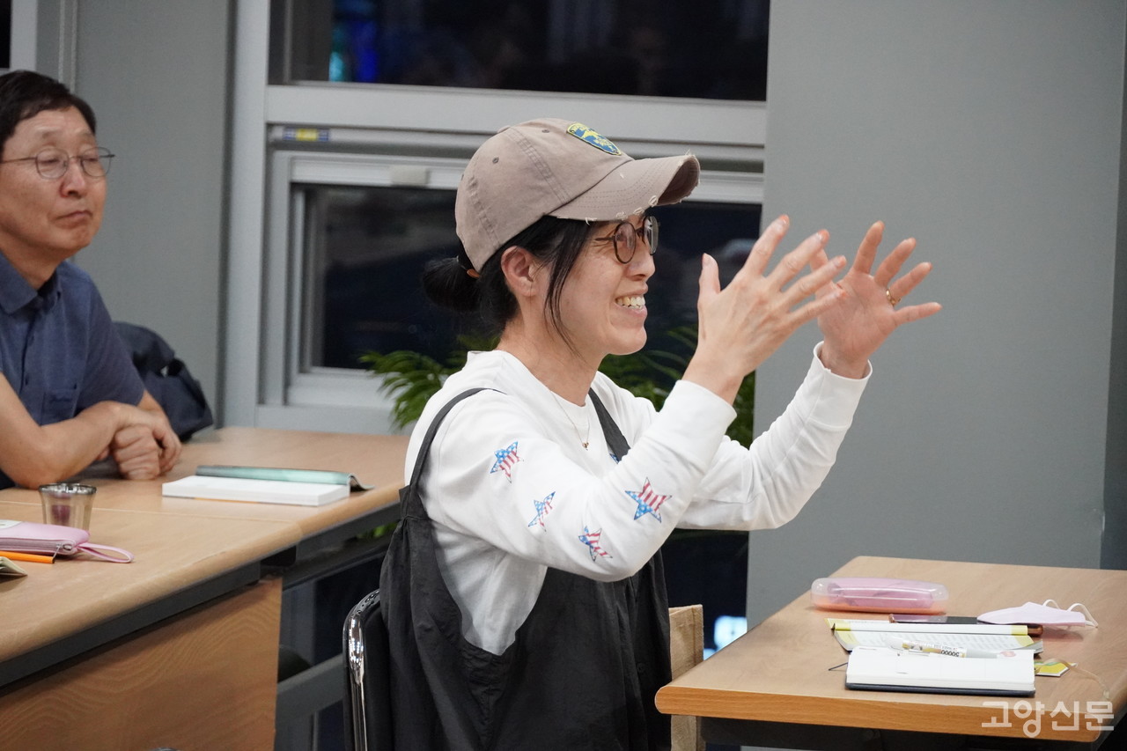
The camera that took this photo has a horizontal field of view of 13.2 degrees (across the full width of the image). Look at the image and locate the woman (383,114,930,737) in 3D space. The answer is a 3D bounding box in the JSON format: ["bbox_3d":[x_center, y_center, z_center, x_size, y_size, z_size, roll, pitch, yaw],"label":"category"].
[{"bbox_3d":[0.085,0.381,5.200,0.640,1.290,0.500,4,5,23],"label":"woman"}]

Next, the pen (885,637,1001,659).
[{"bbox_3d":[0.409,0.294,5.242,0.143,0.013,0.012,5,6,32],"label":"pen"}]

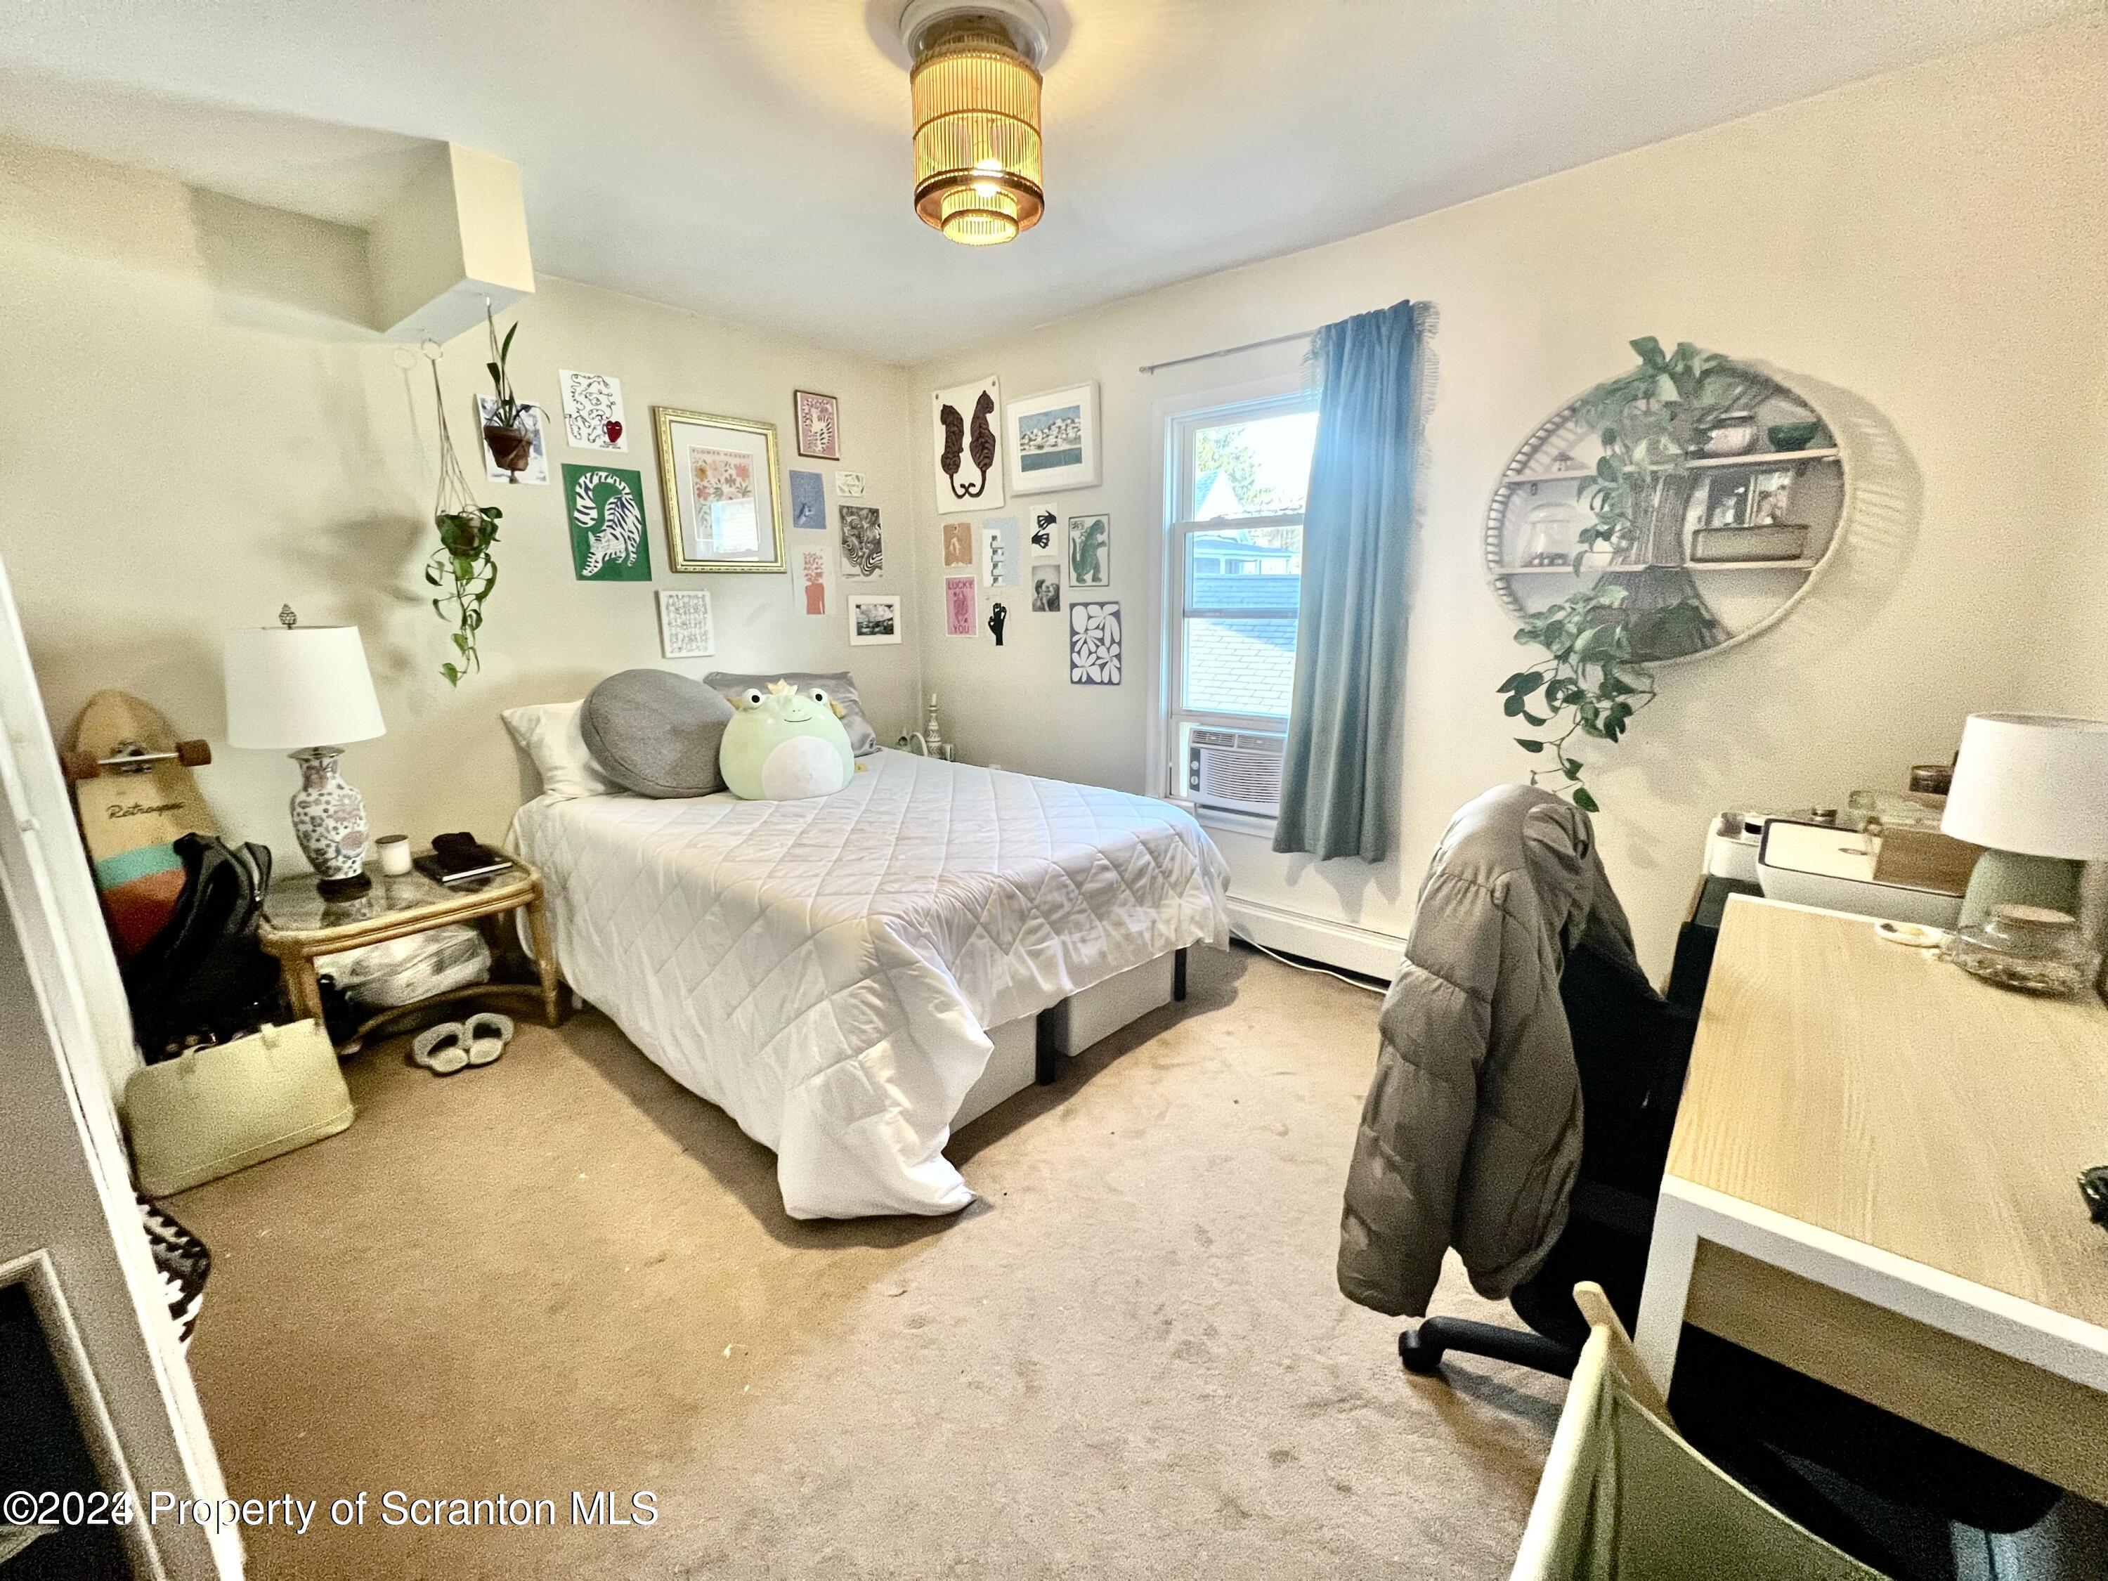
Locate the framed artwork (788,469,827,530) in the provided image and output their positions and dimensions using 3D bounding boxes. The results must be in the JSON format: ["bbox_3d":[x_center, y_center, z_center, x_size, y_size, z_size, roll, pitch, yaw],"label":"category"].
[{"bbox_3d":[-1.096,-1.290,3.531,0.015,0.240,0.169,11,18,39],"label":"framed artwork"}]

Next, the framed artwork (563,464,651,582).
[{"bbox_3d":[-1.669,-0.994,2.971,0.015,0.402,0.268,10,17,41],"label":"framed artwork"}]

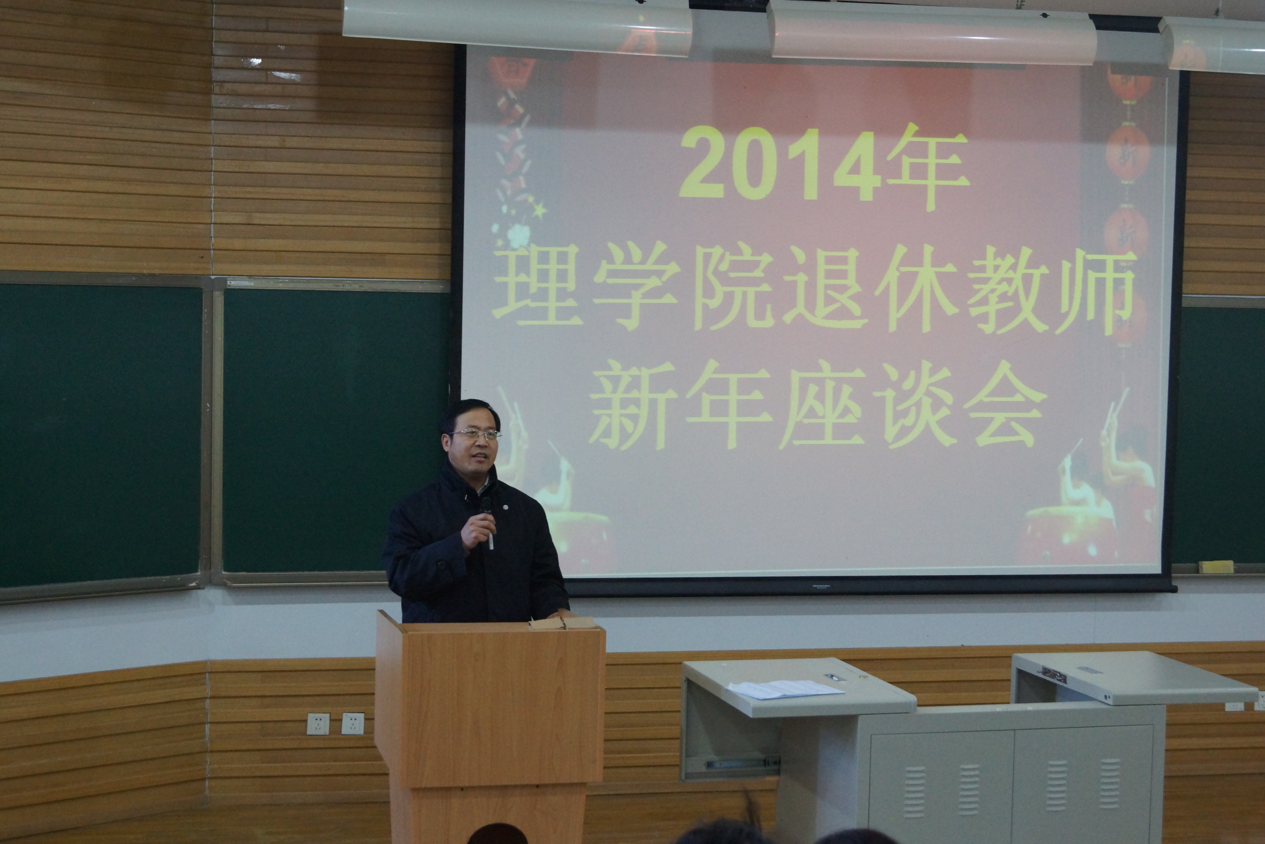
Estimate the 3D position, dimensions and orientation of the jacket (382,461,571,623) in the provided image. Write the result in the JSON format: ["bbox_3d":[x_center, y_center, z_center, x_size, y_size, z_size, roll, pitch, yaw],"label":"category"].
[{"bbox_3d":[-0.483,0.520,6.505,0.550,0.780,0.380,0,4,-16],"label":"jacket"}]

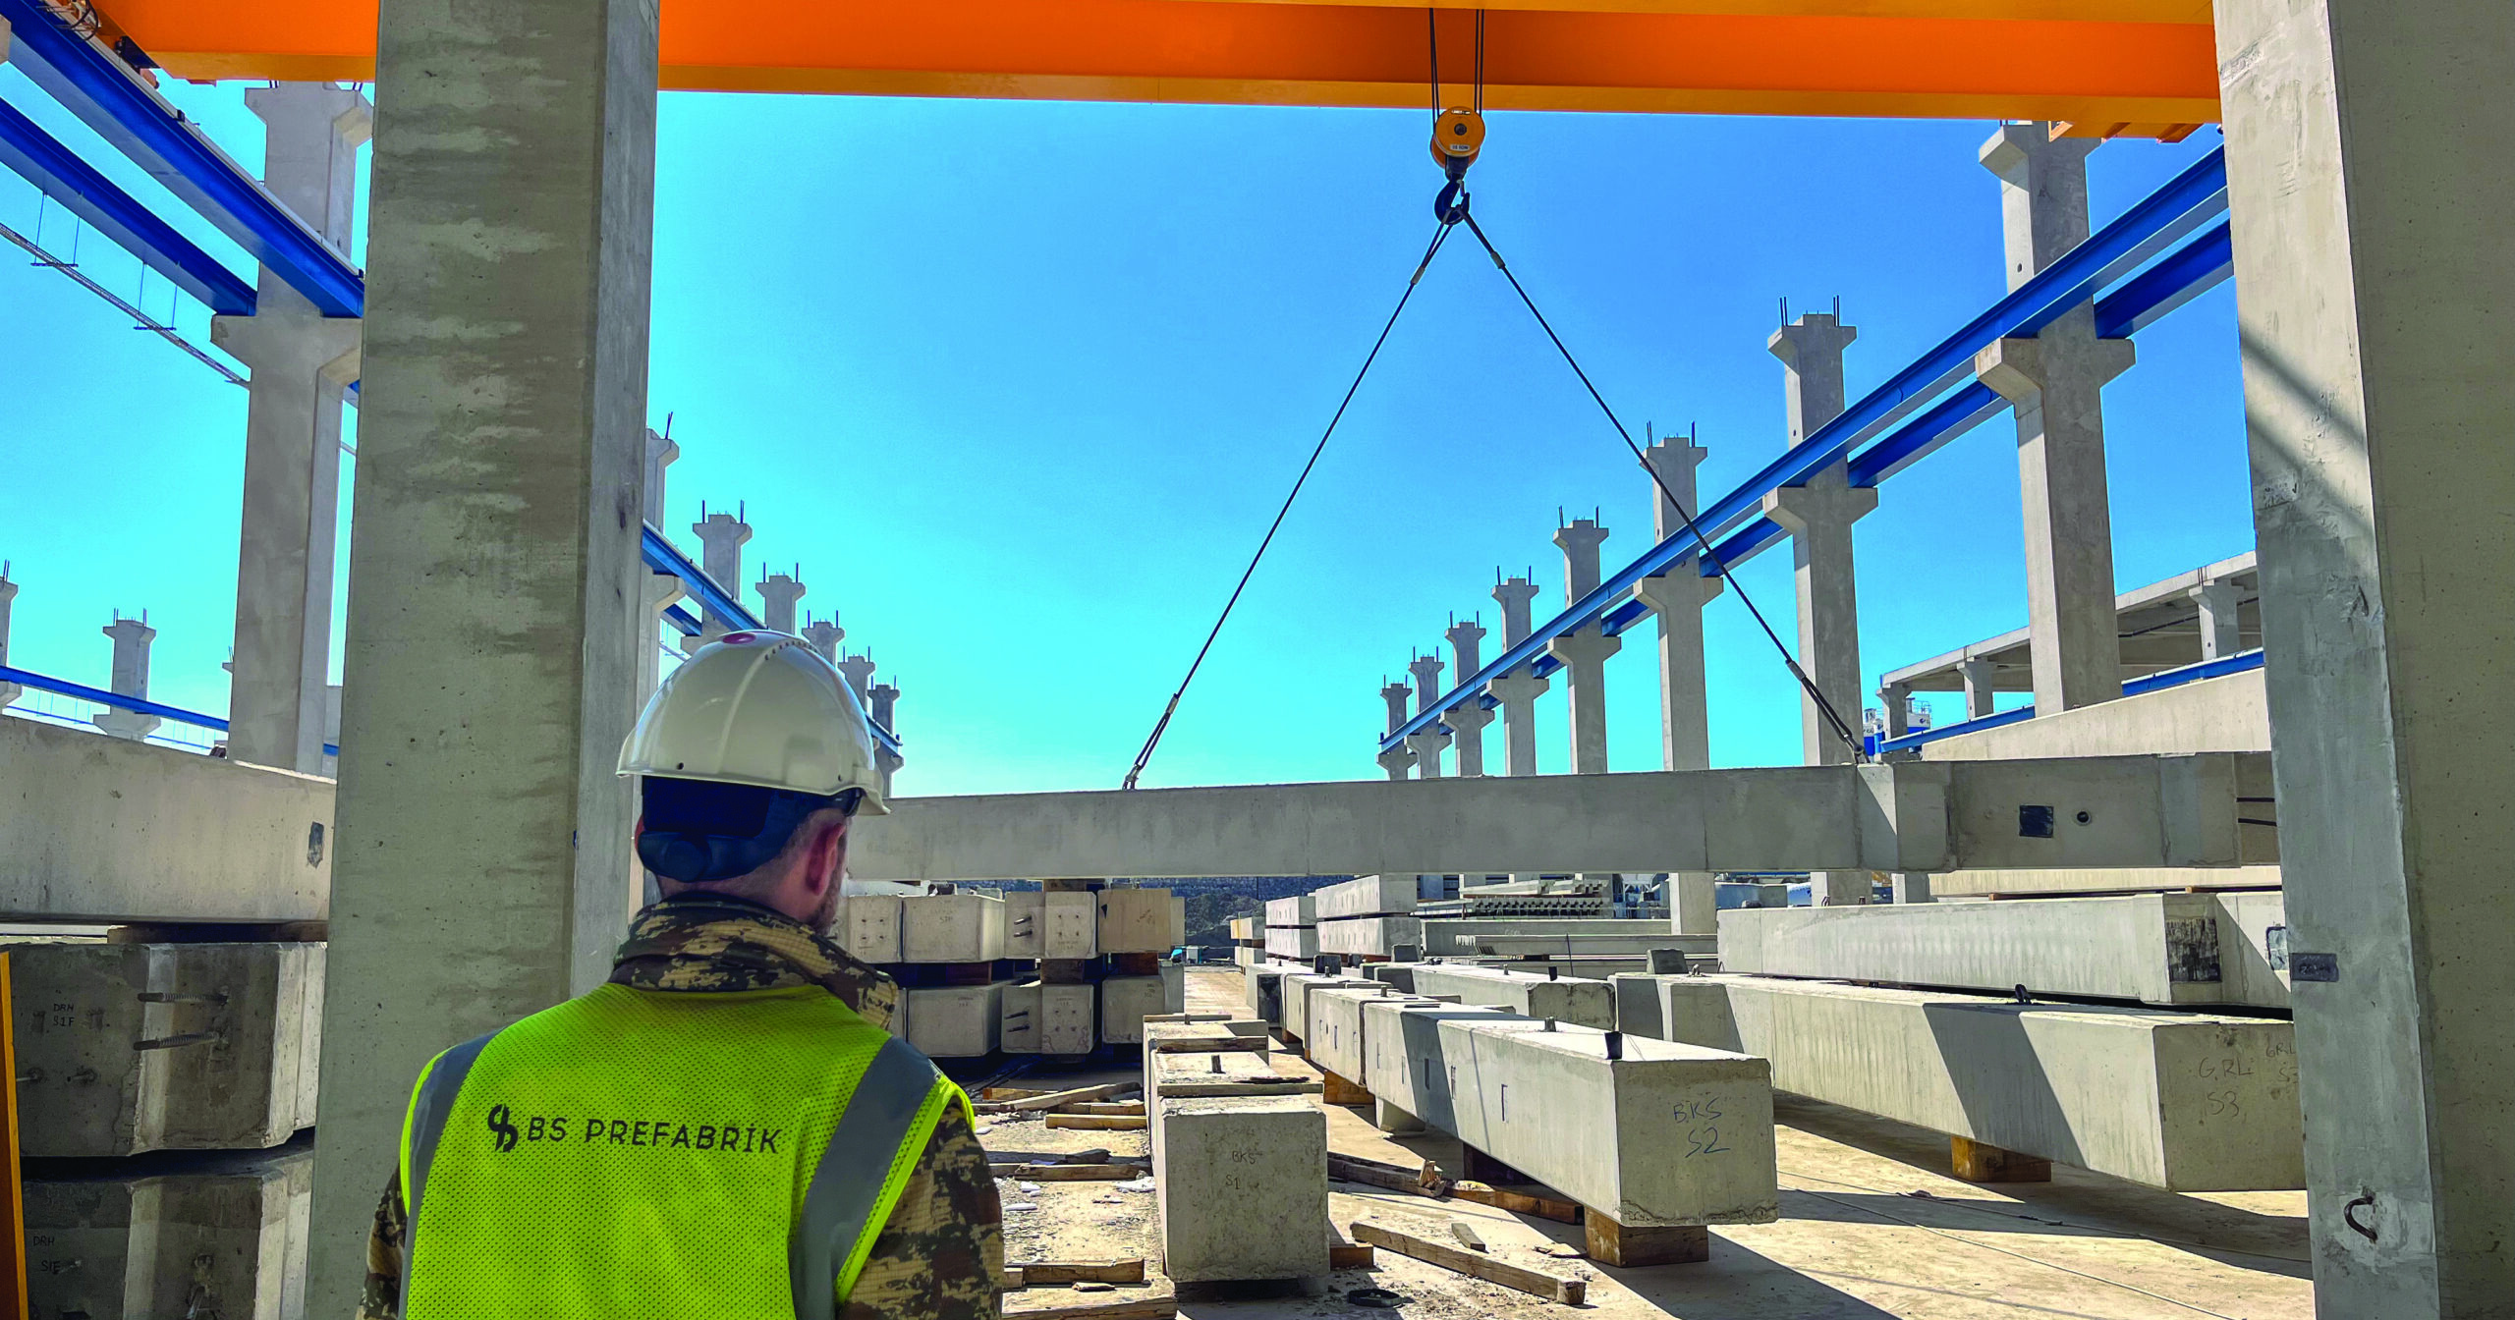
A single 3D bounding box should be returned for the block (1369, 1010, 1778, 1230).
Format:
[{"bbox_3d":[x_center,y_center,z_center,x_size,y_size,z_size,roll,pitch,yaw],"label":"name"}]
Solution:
[{"bbox_3d":[1.674,2.768,12.408,0.737,0.739,7.400,0,-8,-6],"label":"block"}]

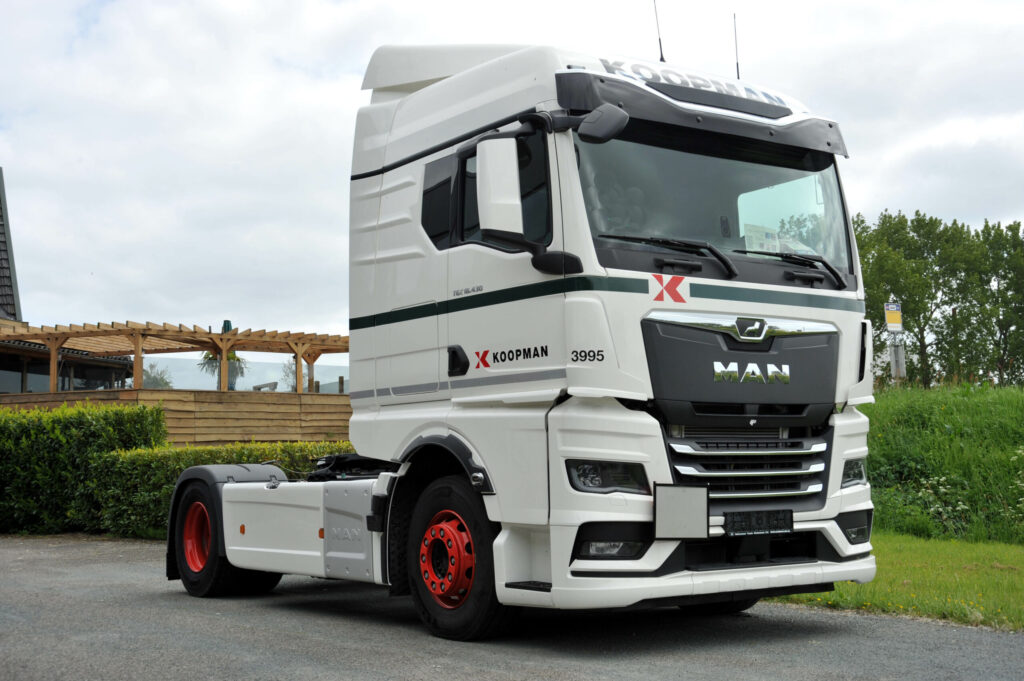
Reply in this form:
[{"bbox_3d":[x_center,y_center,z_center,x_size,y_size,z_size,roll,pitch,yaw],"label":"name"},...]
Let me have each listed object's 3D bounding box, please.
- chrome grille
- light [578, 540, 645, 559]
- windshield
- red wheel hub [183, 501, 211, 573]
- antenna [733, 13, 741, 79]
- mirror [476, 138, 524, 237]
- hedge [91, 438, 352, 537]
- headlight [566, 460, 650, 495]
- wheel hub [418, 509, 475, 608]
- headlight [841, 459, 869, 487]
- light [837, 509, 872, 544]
[{"bbox_3d":[1.365,0.724,7.294,1.310,0.470,0.160,3,-7,-36],"label":"chrome grille"},{"bbox_3d":[0.516,1.103,6.726,0.380,0.105,0.130,2,-6,-26],"label":"light"},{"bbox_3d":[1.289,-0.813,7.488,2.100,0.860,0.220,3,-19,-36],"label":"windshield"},{"bbox_3d":[-2.546,1.657,10.783,0.200,0.600,0.600,3,-7,-36],"label":"red wheel hub"},{"bbox_3d":[1.401,-1.827,7.959,0.020,0.441,0.020,3,-9,-36],"label":"antenna"},{"bbox_3d":[-0.063,-0.821,6.867,0.260,0.540,0.140,1,-6,-24],"label":"mirror"},{"bbox_3d":[-4.187,2.313,19.513,5.494,1.400,1.000,-5,-7,33],"label":"hedge"},{"bbox_3d":[0.516,0.736,6.804,0.430,0.210,0.200,2,-6,-26],"label":"headlight"},{"bbox_3d":[-0.383,1.320,7.700,0.200,0.600,0.600,3,-7,-36],"label":"wheel hub"},{"bbox_3d":[2.083,0.813,7.927,0.200,0.210,0.430,-6,-8,44],"label":"headlight"},{"bbox_3d":[2.084,1.148,7.878,0.180,0.200,0.450,-6,-8,44],"label":"light"}]

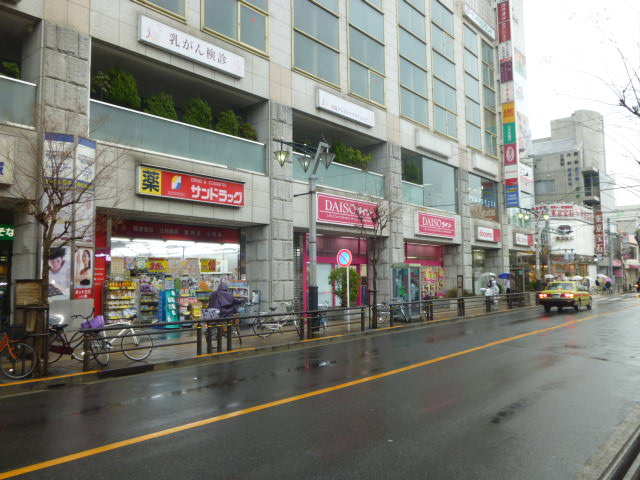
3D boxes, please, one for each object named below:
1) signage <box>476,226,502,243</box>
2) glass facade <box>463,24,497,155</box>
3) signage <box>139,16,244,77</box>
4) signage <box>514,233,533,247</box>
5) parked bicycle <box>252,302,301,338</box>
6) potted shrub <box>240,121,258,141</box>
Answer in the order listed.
[{"bbox_3d":[10.419,-0.308,30.850,0.220,0.784,3.422,-5,-6,41],"label":"signage"},{"bbox_3d":[11.013,-9.982,34.423,0.300,8.400,5.000,-5,-6,41],"label":"glass facade"},{"bbox_3d":[-3.801,-5.752,15.200,0.220,0.724,3.641,-5,-6,41],"label":"signage"},{"bbox_3d":[14.418,-0.004,35.368,0.220,0.734,3.343,-5,-6,41],"label":"signage"},{"bbox_3d":[-1.139,2.430,15.197,1.720,1.050,0.550,-1,-4,-2],"label":"parked bicycle"},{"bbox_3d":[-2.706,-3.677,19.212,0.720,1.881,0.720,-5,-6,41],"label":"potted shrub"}]

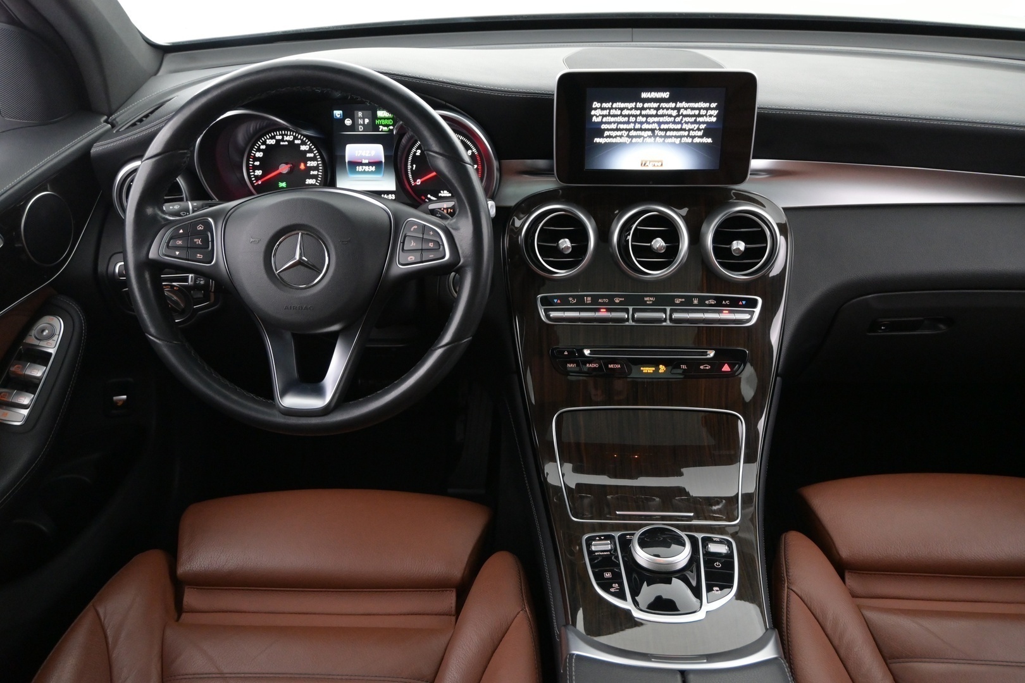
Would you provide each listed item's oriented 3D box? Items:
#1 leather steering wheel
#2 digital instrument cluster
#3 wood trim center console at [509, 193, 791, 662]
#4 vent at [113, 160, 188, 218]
[{"bbox_3d":[-0.204,-0.091,0.921,0.372,0.372,0.090,0,7,2],"label":"leather steering wheel"},{"bbox_3d":[-0.195,-0.224,1.112,0.360,0.140,0.090,0,14,2],"label":"digital instrument cluster"},{"bbox_3d":[0.157,0.076,1.017,0.335,0.121,0.514,0,71,2],"label":"wood trim center console"},{"bbox_3d":[-0.428,-0.174,1.086,0.089,0.089,0.045,-4,19,-5],"label":"vent"}]

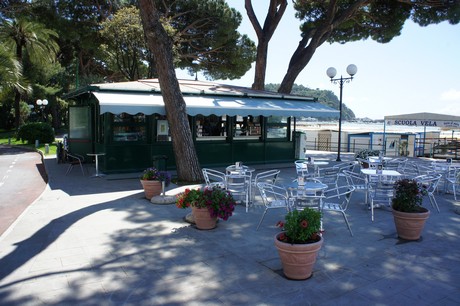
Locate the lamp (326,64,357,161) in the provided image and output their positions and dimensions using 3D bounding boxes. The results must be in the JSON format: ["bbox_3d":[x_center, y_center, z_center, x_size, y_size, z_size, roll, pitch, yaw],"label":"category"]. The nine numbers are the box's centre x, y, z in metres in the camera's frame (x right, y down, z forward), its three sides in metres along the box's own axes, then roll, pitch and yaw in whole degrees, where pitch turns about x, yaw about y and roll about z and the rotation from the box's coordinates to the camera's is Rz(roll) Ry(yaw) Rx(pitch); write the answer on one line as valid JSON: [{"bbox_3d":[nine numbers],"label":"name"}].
[{"bbox_3d":[4.935,-1.731,15.415,0.480,4.222,1.600,-4,6,-34],"label":"lamp"}]

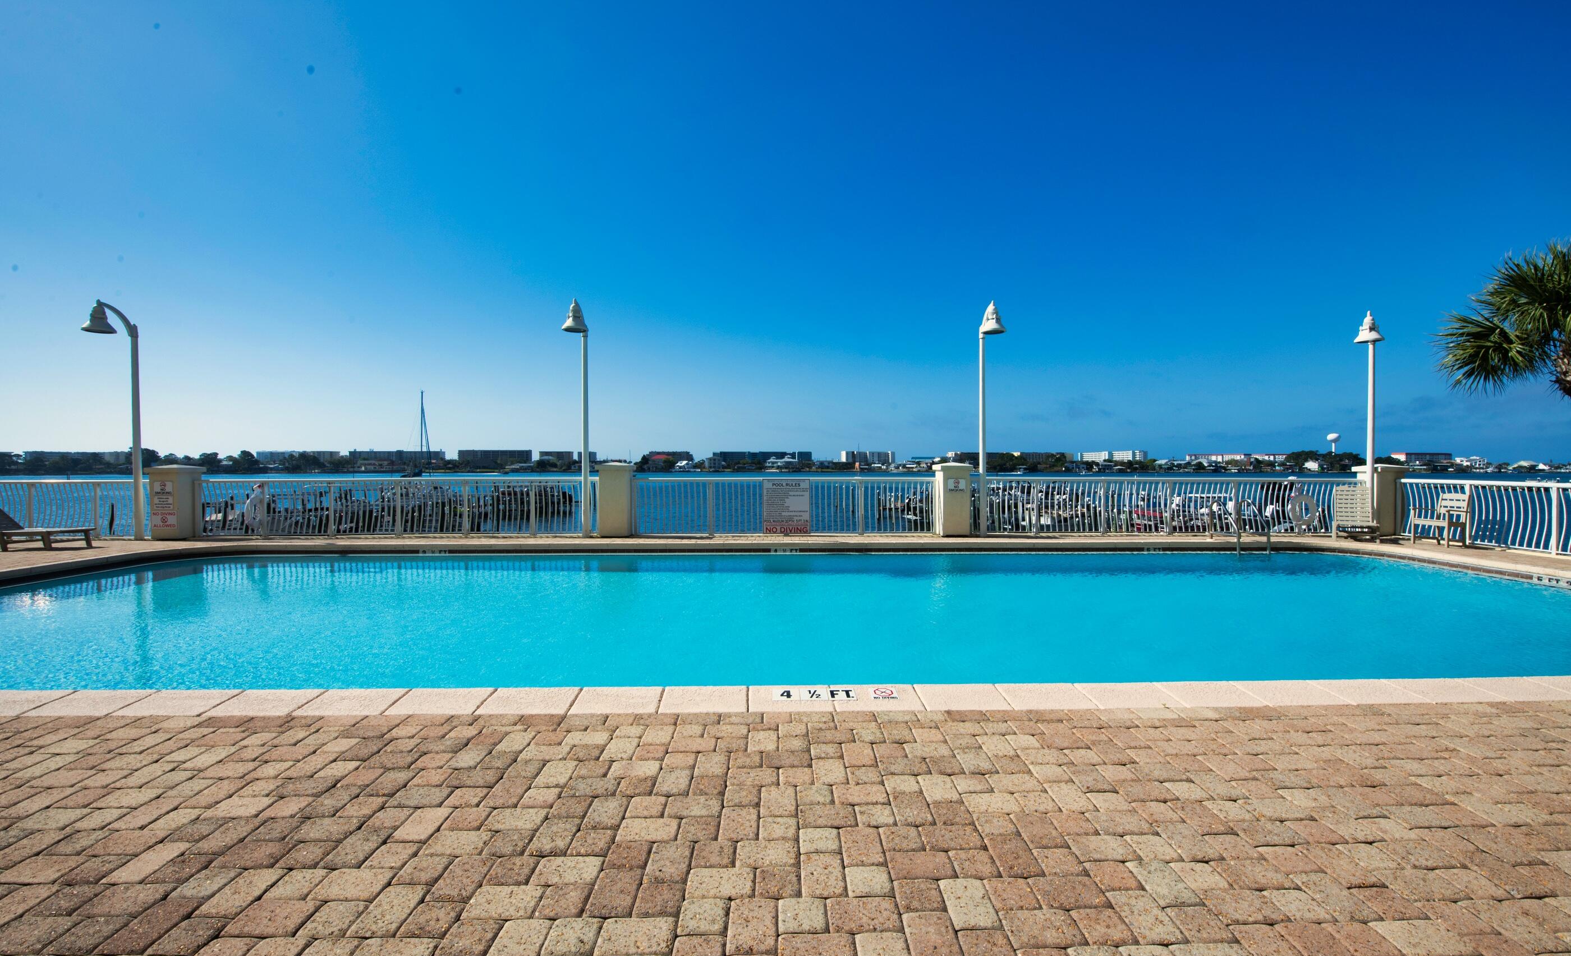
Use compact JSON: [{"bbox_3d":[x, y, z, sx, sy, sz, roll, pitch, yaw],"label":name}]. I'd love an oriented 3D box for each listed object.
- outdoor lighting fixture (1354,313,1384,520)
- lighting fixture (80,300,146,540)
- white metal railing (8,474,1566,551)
[{"bbox_3d":[10.783,-0.972,11.221,0.430,4.200,0.850,1,1,41],"label":"outdoor lighting fixture"},{"bbox_3d":[-11.765,-0.975,10.733,0.430,4.200,0.850,0,1,0],"label":"lighting fixture"},{"bbox_3d":[-1.400,0.564,10.059,25.800,1.070,2.600,0,1,0],"label":"white metal railing"}]

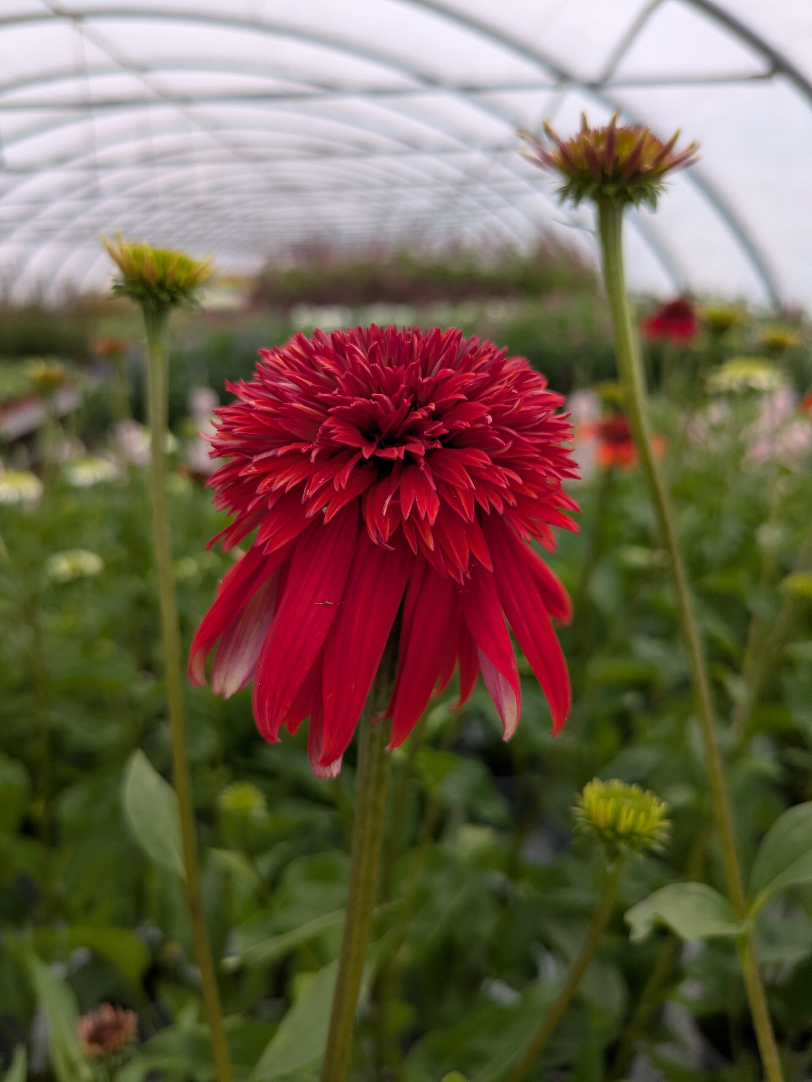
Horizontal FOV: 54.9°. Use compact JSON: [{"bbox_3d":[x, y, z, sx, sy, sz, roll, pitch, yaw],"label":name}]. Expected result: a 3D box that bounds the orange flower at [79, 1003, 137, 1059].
[{"bbox_3d":[-0.145,0.239,0.380,0.025,0.017,0.025,0,18,0],"label":"orange flower"}]

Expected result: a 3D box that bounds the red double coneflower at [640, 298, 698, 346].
[{"bbox_3d":[0.321,-0.267,0.950,0.062,0.050,0.062,-1,20,0],"label":"red double coneflower"}]

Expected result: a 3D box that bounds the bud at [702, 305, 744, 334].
[{"bbox_3d":[0.324,-0.226,0.800,0.037,0.026,0.037,-1,20,0],"label":"bud"}]

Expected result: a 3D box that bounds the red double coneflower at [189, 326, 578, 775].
[{"bbox_3d":[-0.005,-0.005,0.170,0.080,0.074,0.080,3,25,0],"label":"red double coneflower"}]

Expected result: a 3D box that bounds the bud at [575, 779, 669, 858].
[{"bbox_3d":[0.071,0.093,0.260,0.030,0.019,0.030,9,12,0],"label":"bud"}]

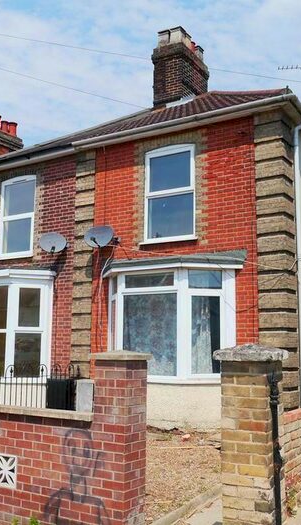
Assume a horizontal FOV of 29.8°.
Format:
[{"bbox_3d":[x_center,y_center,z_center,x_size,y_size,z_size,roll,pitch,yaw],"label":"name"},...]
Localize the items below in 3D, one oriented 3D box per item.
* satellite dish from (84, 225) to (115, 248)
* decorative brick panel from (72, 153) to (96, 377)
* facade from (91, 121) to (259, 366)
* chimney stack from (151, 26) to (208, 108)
[{"bbox_3d":[-0.872,-0.475,10.216,0.530,0.430,0.330,-2,-17,17],"label":"satellite dish"},{"bbox_3d":[-1.317,0.210,10.878,0.490,4.950,0.130,-5,-11,30],"label":"decorative brick panel"},{"bbox_3d":[0.332,0.107,9.968,3.300,4.900,0.350,-5,-11,30],"label":"facade"},{"bbox_3d":[0.860,-5.059,15.452,0.970,2.270,1.650,-5,-11,30],"label":"chimney stack"}]

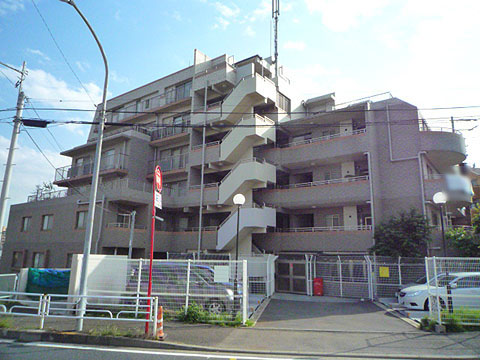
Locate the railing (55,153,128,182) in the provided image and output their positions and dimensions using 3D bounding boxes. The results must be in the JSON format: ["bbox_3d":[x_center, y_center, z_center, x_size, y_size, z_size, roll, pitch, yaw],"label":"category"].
[{"bbox_3d":[-13.108,-0.807,30.256,10.000,1.250,0.950,-7,-14,35],"label":"railing"}]

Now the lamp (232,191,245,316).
[{"bbox_3d":[-0.086,2.396,11.350,0.410,3.980,0.410,1,-11,0],"label":"lamp"}]

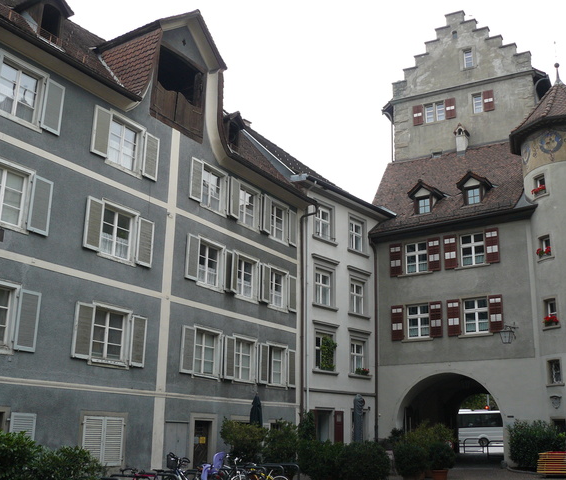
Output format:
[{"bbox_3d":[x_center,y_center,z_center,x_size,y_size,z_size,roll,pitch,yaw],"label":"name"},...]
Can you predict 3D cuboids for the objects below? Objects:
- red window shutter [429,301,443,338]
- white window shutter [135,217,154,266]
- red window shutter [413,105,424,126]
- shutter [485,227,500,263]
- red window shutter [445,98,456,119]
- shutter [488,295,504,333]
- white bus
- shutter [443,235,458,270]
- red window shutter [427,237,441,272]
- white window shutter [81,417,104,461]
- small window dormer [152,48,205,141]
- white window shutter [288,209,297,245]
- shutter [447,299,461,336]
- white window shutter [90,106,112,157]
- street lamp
[{"bbox_3d":[6.829,3.568,29.666,0.586,1.596,0.050,-10,-20,33],"label":"red window shutter"},{"bbox_3d":[-4.174,0.084,20.258,0.060,1.429,0.644,-9,-19,31],"label":"white window shutter"},{"bbox_3d":[7.582,-6.963,37.244,0.538,1.236,0.050,-7,-18,26],"label":"red window shutter"},{"bbox_3d":[9.184,0.265,29.154,0.579,1.547,0.060,-11,-20,34],"label":"shutter"},{"bbox_3d":[9.189,-7.192,36.466,0.529,1.195,0.050,-7,-18,26],"label":"red window shutter"},{"bbox_3d":[9.289,3.219,29.012,0.614,1.620,0.060,-11,-20,34],"label":"shutter"},{"bbox_3d":[17.445,16.221,57.371,11.000,3.250,2.500,-12,-21,38],"label":"white bus"},{"bbox_3d":[7.625,0.568,30.238,0.582,1.565,0.060,-11,-20,34],"label":"shutter"},{"bbox_3d":[6.825,0.648,29.966,0.575,1.544,0.050,-10,-20,32],"label":"red window shutter"},{"bbox_3d":[-4.899,5.166,17.189,0.050,1.163,0.654,-9,-19,31],"label":"white window shutter"},{"bbox_3d":[-3.557,-5.046,22.872,0.350,2.733,2.395,-9,-19,31],"label":"small window dormer"},{"bbox_3d":[0.395,-0.474,26.886,0.050,1.413,0.569,-10,-20,31],"label":"white window shutter"},{"bbox_3d":[7.397,3.351,28.735,0.561,1.546,0.050,-10,-20,32],"label":"shutter"},{"bbox_3d":[-5.257,-3.145,19.353,0.060,1.456,0.649,-9,-19,31],"label":"white window shutter"},{"bbox_3d":[9.476,4.007,27.811,0.550,0.800,1.100,-11,-20,34],"label":"street lamp"}]

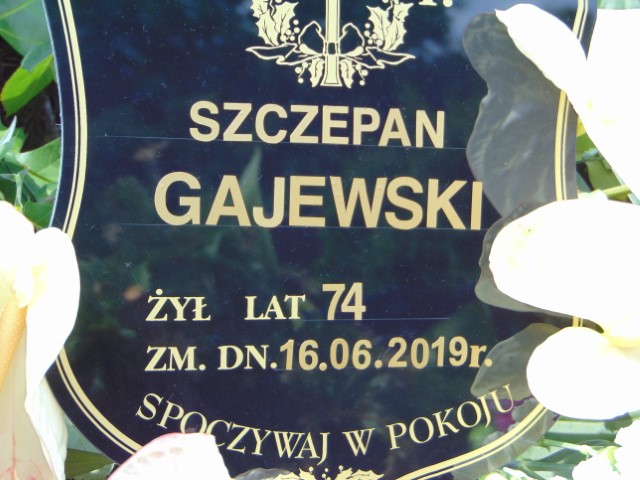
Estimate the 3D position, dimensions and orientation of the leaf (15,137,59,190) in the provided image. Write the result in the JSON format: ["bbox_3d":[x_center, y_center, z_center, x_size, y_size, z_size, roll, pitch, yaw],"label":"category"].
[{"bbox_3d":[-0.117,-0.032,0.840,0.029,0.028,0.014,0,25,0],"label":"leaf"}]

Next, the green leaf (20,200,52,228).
[{"bbox_3d":[-0.118,-0.010,0.840,0.020,0.018,0.010,0,25,0],"label":"green leaf"}]

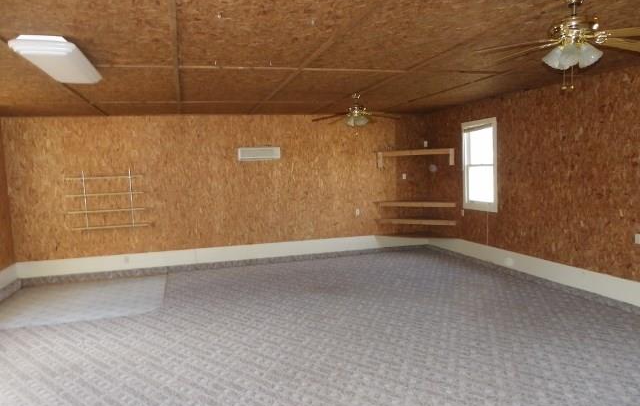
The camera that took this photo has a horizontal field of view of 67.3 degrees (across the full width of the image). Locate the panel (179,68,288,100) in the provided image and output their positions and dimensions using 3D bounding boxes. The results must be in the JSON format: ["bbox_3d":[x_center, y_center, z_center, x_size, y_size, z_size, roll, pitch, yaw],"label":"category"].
[{"bbox_3d":[-1.140,-1.451,6.058,1.219,0.030,2.440,-3,5,-16],"label":"panel"}]

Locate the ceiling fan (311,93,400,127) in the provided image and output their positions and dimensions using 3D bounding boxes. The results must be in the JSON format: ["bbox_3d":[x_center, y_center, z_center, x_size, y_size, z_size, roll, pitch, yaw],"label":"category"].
[{"bbox_3d":[0.529,-1.336,7.005,1.310,0.485,1.310,-3,5,-16],"label":"ceiling fan"}]

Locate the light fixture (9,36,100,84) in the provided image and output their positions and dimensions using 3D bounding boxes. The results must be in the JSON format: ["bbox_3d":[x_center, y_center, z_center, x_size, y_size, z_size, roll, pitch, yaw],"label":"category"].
[{"bbox_3d":[-2.160,-1.184,4.071,0.430,0.130,1.240,-3,5,-16],"label":"light fixture"}]

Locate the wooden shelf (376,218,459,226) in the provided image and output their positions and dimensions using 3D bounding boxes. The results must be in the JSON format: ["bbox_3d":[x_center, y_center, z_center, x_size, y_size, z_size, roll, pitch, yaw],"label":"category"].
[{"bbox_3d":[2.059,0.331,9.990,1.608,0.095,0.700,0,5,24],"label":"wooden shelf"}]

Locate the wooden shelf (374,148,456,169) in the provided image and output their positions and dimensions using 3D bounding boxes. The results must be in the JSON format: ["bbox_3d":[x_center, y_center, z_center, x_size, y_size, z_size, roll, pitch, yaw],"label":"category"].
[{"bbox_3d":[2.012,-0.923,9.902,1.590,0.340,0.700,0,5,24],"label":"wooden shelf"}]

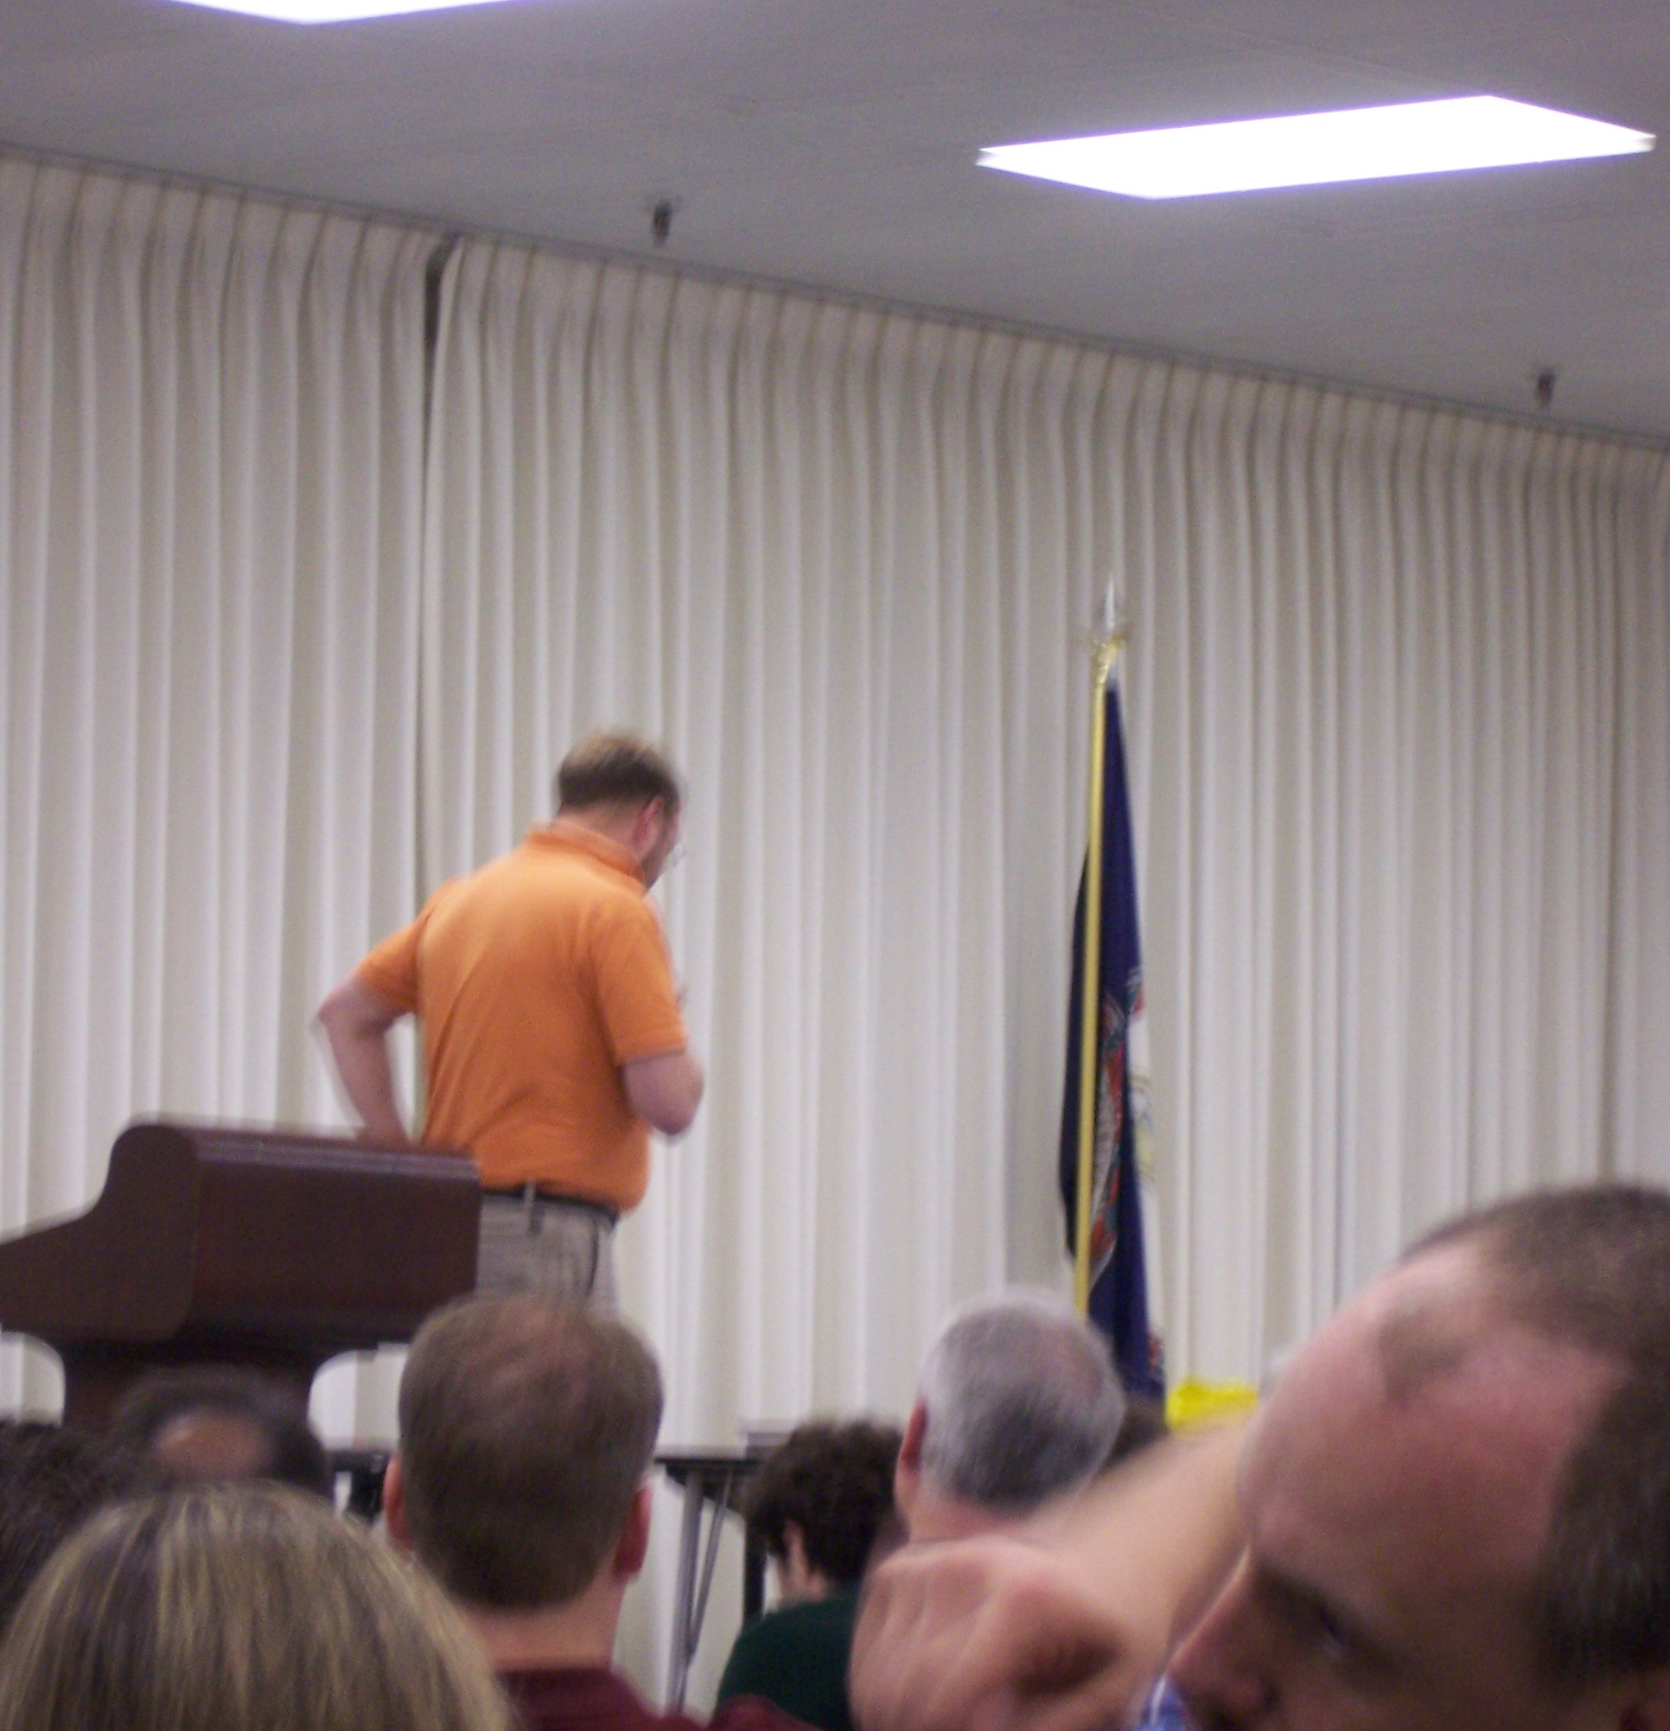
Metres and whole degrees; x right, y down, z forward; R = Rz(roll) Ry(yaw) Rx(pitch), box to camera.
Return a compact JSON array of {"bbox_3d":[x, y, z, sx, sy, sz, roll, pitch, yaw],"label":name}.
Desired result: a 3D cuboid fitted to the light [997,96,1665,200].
[{"bbox_3d":[0.898,-1.364,15.888,1.190,0.080,0.590,-2,-5,39],"label":"light"}]

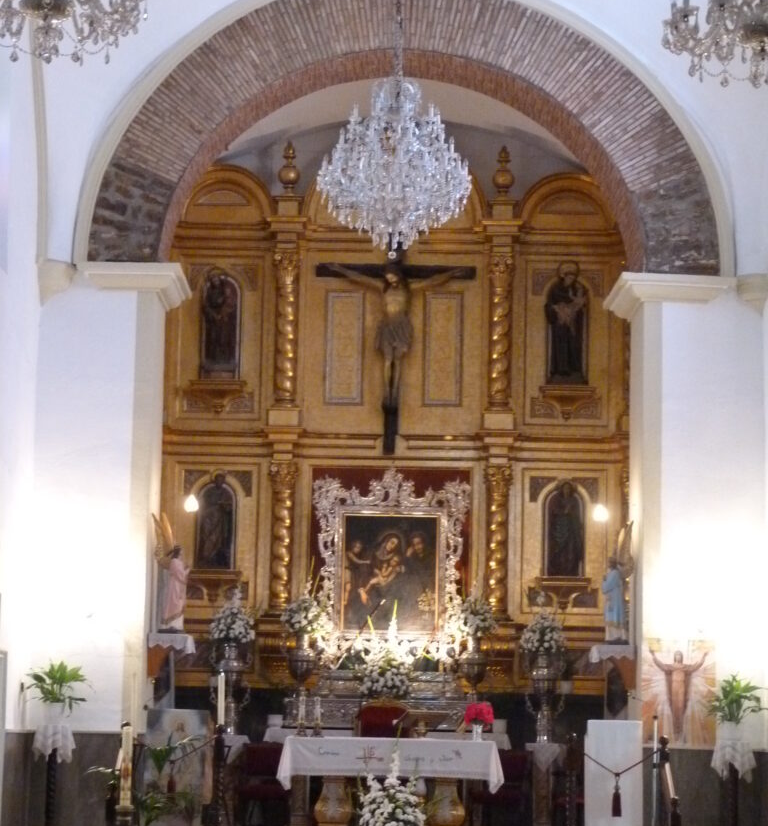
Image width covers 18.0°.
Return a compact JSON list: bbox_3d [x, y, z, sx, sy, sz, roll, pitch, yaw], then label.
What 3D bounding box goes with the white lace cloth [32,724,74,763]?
[{"bbox_3d":[-2.869,2.869,21.067,0.355,0.345,0.355,1,-7,0],"label":"white lace cloth"}]

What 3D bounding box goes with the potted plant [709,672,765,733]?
[{"bbox_3d":[3.029,2.505,20.845,0.481,0.533,0.460,1,-8,0],"label":"potted plant"}]

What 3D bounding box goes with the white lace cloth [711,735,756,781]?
[{"bbox_3d":[2.994,2.973,20.782,0.394,0.386,0.380,1,-8,0],"label":"white lace cloth"}]

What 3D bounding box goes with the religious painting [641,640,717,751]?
[{"bbox_3d":[2.601,2.471,21.380,0.639,0.939,0.030,1,-7,0],"label":"religious painting"}]

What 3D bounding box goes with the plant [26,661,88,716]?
[{"bbox_3d":[-2.810,2.380,20.876,0.534,0.482,0.500,1,-8,0],"label":"plant"}]

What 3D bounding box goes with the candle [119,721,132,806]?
[{"bbox_3d":[-2.163,2.945,20.293,0.100,0.678,0.100,1,-8,0],"label":"candle"}]

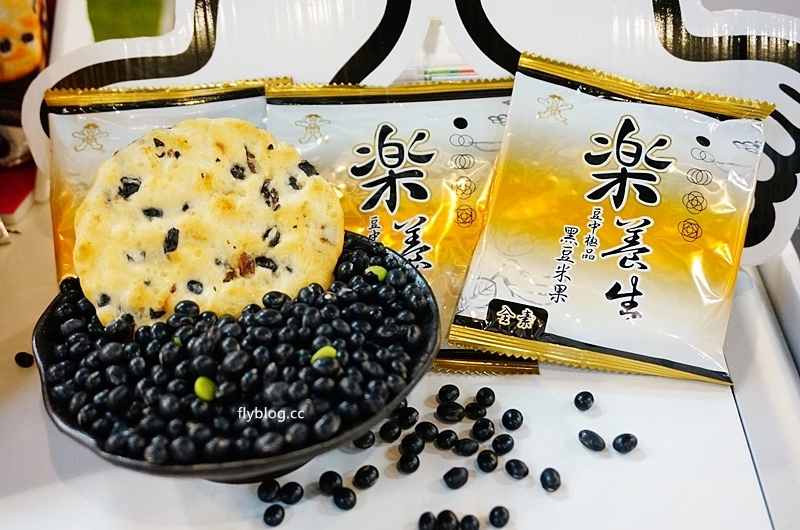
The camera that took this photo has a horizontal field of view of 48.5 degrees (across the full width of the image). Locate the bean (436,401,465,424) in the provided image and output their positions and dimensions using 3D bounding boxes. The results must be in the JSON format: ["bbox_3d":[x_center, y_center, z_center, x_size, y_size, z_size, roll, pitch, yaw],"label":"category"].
[{"bbox_3d":[0.020,0.058,0.349,0.011,0.008,0.009,2,32,4],"label":"bean"}]

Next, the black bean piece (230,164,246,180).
[{"bbox_3d":[-0.060,-0.035,0.332,0.005,0.006,0.004,0,14,0],"label":"black bean piece"}]

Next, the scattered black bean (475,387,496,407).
[{"bbox_3d":[0.034,0.052,0.351,0.007,0.007,0.008,6,34,9],"label":"scattered black bean"}]

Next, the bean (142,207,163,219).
[{"bbox_3d":[-0.083,-0.018,0.301,0.007,0.005,0.004,0,33,0],"label":"bean"}]

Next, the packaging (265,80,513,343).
[{"bbox_3d":[0.001,-0.016,0.391,0.115,0.129,0.017,-2,4,0],"label":"packaging"}]

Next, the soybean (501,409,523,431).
[{"bbox_3d":[0.043,0.059,0.340,0.008,0.008,0.008,0,33,0],"label":"soybean"}]

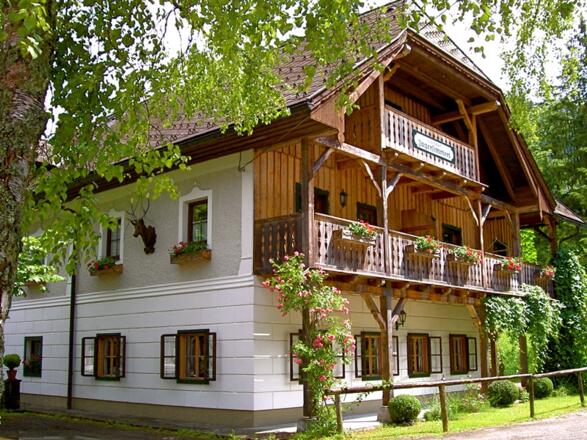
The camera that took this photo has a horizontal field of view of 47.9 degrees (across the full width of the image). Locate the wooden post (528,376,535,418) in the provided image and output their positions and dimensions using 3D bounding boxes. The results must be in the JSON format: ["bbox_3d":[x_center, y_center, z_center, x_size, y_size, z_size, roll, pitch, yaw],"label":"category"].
[{"bbox_3d":[5.522,4.107,15.353,0.090,0.944,0.090,-10,-15,41],"label":"wooden post"}]

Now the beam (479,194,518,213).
[{"bbox_3d":[6.479,-0.491,20.485,0.163,0.182,2.640,-10,-15,41],"label":"beam"}]

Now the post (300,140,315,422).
[{"bbox_3d":[0.316,0.997,13.259,0.178,5.649,0.178,-10,-15,41],"label":"post"}]

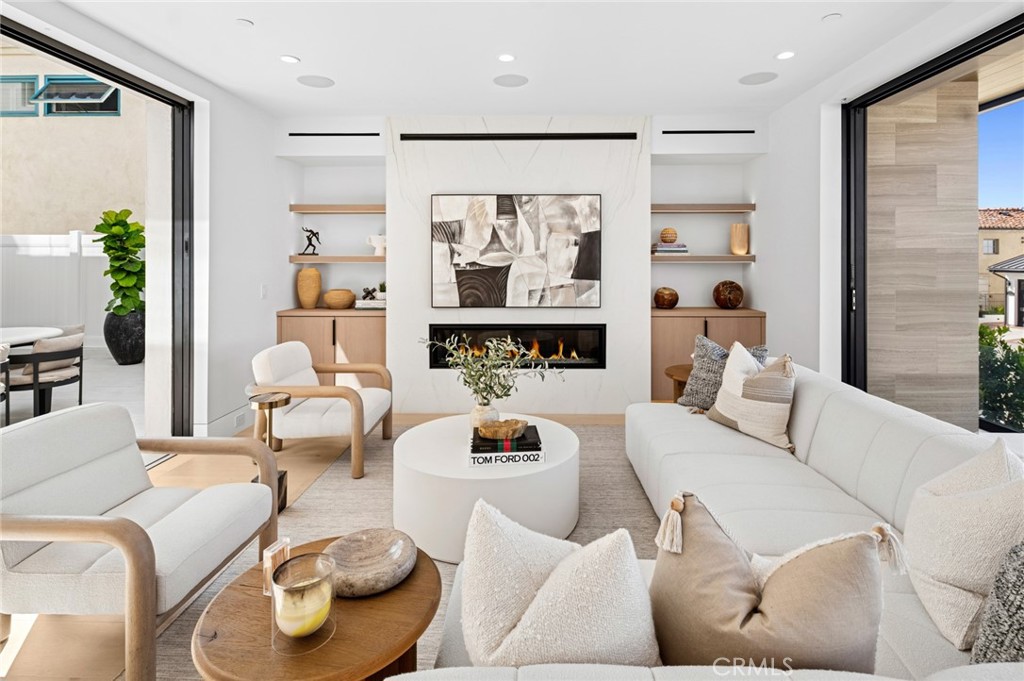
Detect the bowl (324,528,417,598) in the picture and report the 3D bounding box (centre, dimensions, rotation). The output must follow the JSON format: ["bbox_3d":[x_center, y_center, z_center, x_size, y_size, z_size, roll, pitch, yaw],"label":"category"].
[{"bbox_3d":[-0.411,0.635,1.397,0.272,0.058,0.272,0,6,0],"label":"bowl"}]

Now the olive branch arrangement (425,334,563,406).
[{"bbox_3d":[-0.110,0.180,2.900,0.810,0.420,0.560,0,6,1],"label":"olive branch arrangement"}]

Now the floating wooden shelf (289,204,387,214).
[{"bbox_3d":[-1.655,-1.324,4.900,1.010,0.075,0.300,0,6,1],"label":"floating wooden shelf"}]

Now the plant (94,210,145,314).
[{"bbox_3d":[-5.320,-1.073,6.650,0.720,1.450,0.700,-3,6,-30],"label":"plant"}]

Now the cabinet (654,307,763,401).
[{"bbox_3d":[1.839,0.160,4.750,1.090,0.926,0.500,0,6,2],"label":"cabinet"}]

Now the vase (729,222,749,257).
[{"bbox_3d":[2.277,-0.996,4.820,0.158,0.310,0.158,0,7,2],"label":"vase"}]

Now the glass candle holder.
[{"bbox_3d":[-0.499,0.628,1.162,0.140,0.150,0.140,0,7,2],"label":"glass candle holder"}]

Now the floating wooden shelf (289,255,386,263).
[{"bbox_3d":[-1.650,-0.813,4.865,1.020,0.065,0.290,0,7,2],"label":"floating wooden shelf"}]

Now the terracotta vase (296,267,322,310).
[{"bbox_3d":[-2.017,-0.514,4.830,0.225,0.400,0.225,0,7,2],"label":"terracotta vase"}]

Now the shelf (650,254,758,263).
[{"bbox_3d":[1.810,-0.818,4.830,1.080,0.072,0.300,0,6,1],"label":"shelf"}]

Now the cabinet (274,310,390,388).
[{"bbox_3d":[-1.659,0.160,4.750,1.045,0.926,0.500,0,6,2],"label":"cabinet"}]

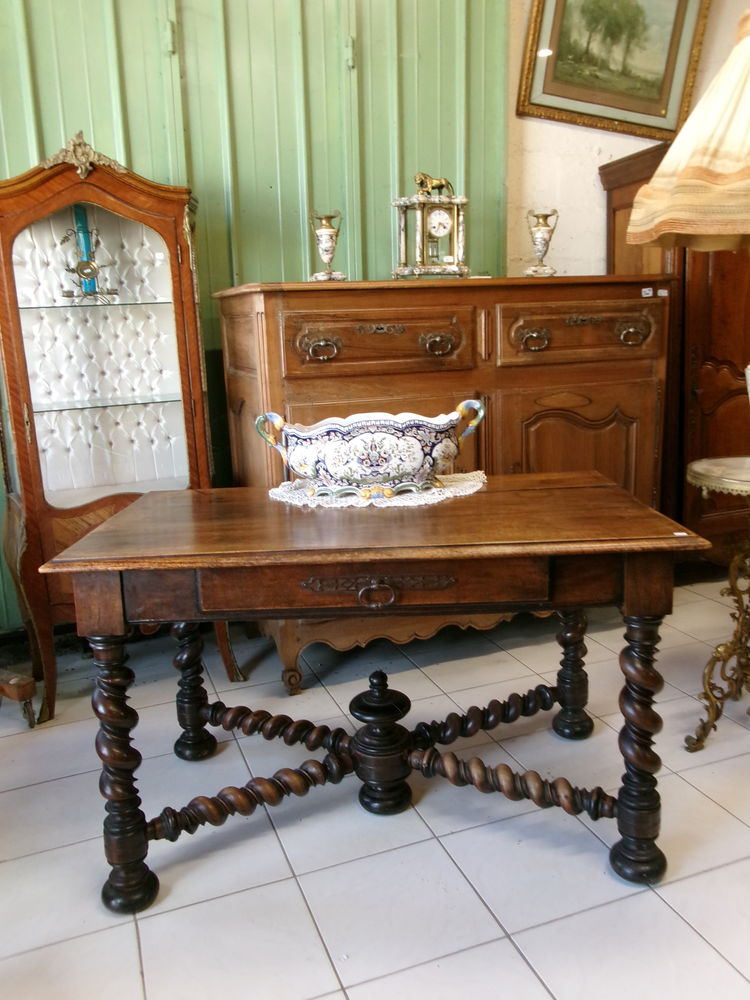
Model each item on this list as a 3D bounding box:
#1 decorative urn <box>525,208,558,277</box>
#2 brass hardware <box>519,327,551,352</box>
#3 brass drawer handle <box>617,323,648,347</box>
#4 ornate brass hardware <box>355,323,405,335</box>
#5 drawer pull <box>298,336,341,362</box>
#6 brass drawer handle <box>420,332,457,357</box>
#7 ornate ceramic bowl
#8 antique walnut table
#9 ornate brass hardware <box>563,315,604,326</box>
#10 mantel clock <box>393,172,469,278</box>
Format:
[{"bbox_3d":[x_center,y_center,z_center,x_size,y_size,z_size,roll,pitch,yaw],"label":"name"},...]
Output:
[{"bbox_3d":[0.575,-0.882,2.792,0.108,0.230,0.095,-6,13,-17],"label":"decorative urn"},{"bbox_3d":[0.521,-0.522,2.634,0.117,0.075,0.032,-6,13,-17],"label":"brass hardware"},{"bbox_3d":[0.872,-0.564,2.742,0.129,0.082,0.032,-6,13,-17],"label":"brass drawer handle"},{"bbox_3d":[0.016,-0.522,2.466,0.159,0.034,0.013,-6,13,-17],"label":"ornate brass hardware"},{"bbox_3d":[-0.158,-0.451,2.423,0.122,0.071,0.032,-6,13,-17],"label":"drawer pull"},{"bbox_3d":[0.196,-0.487,2.533,0.121,0.071,0.032,-6,13,-17],"label":"brass drawer handle"},{"bbox_3d":[0.001,-0.127,1.984,0.570,0.212,0.235,-5,13,-13],"label":"ornate ceramic bowl"},{"bbox_3d":[0.013,0.381,1.899,1.208,0.744,0.742,-2,12,0],"label":"antique walnut table"},{"bbox_3d":[0.691,-0.592,2.676,0.149,0.039,0.013,-6,13,-17],"label":"ornate brass hardware"},{"bbox_3d":[0.181,-0.893,2.659,0.200,0.340,0.148,-8,14,-24],"label":"mantel clock"}]

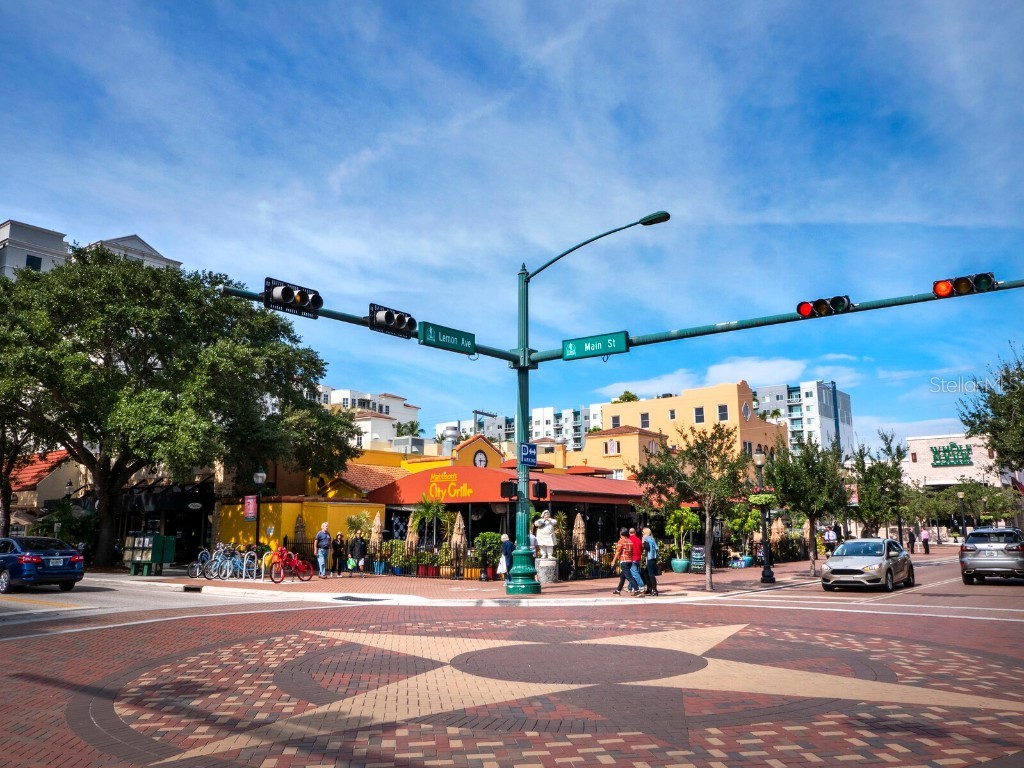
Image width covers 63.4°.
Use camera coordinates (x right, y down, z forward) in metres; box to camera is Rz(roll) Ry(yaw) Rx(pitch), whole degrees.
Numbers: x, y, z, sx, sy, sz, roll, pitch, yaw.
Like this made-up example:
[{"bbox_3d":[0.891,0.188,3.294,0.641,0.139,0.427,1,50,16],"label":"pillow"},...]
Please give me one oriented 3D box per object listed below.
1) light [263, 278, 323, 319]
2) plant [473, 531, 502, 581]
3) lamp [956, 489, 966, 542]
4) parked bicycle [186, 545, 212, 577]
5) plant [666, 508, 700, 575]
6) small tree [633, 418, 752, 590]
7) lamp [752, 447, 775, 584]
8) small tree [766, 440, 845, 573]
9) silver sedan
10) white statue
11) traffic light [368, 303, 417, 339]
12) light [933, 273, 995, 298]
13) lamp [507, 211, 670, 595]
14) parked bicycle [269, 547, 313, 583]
[{"bbox_3d":[-4.306,-1.677,16.250,0.420,0.585,1.270,-8,-13,37],"label":"light"},{"bbox_3d":[-0.845,5.932,28.610,0.979,1.648,0.928,0,-10,0],"label":"plant"},{"bbox_3d":[29.012,8.758,53.264,0.450,4.243,0.450,-8,-13,37],"label":"lamp"},{"bbox_3d":[-10.278,6.059,28.294,0.600,1.060,1.720,-8,-13,37],"label":"parked bicycle"},{"bbox_3d":[6.760,6.213,33.086,1.369,2.571,1.309,0,-10,0],"label":"plant"},{"bbox_3d":[5.111,3.474,23.715,3.207,4.746,3.047,-2,-10,8],"label":"small tree"},{"bbox_3d":[7.847,4.012,25.752,0.450,4.243,0.450,-8,-13,37],"label":"lamp"},{"bbox_3d":[10.690,4.392,30.163,2.906,5.129,2.906,-2,-10,8],"label":"small tree"},{"bbox_3d":[10.953,5.505,25.378,1.850,1.470,4.500,-8,-13,37],"label":"silver sedan"},{"bbox_3d":[1.125,4.935,27.199,0.729,1.557,0.550,0,-10,-1],"label":"white statue"},{"bbox_3d":[-2.652,-1.396,18.350,0.420,0.585,1.270,-8,-13,37],"label":"traffic light"},{"bbox_3d":[8.591,-1.867,15.750,1.070,0.360,0.400,-8,-13,37],"label":"light"},{"bbox_3d":[2.019,0.591,22.117,5.140,9.893,0.949,-7,-12,35],"label":"lamp"},{"bbox_3d":[-7.089,5.846,26.692,0.580,1.060,1.660,-8,-13,37],"label":"parked bicycle"}]

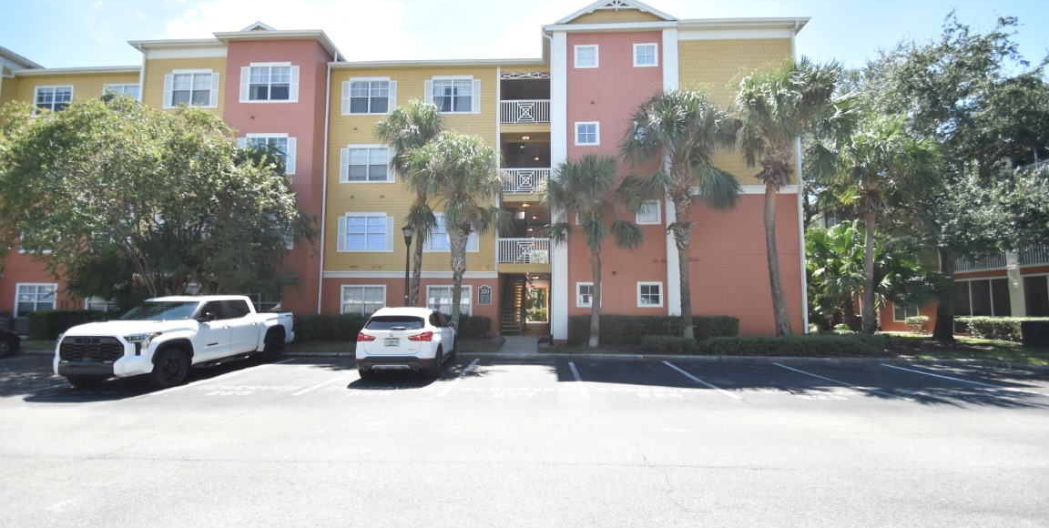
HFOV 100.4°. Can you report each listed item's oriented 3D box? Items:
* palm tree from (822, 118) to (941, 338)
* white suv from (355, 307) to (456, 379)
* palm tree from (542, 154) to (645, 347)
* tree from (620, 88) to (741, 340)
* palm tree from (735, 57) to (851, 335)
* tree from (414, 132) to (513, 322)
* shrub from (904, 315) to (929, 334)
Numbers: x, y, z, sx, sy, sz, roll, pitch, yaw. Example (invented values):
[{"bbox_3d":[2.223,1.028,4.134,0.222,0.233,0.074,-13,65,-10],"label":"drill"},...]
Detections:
[{"bbox_3d":[13.175,-1.368,16.062,3.470,8.610,3.360,0,-5,0],"label":"palm tree"},{"bbox_3d":[-2.986,1.989,11.722,1.900,1.600,4.450,0,-5,-3],"label":"white suv"},{"bbox_3d":[2.445,-0.550,15.394,3.700,6.850,3.590,0,-5,0],"label":"palm tree"},{"bbox_3d":[5.586,-1.746,15.390,4.100,9.240,3.980,0,-5,0],"label":"tree"},{"bbox_3d":[9.585,-2.305,15.334,3.500,10.350,3.400,0,-5,0],"label":"palm tree"},{"bbox_3d":[-2.350,-1.022,16.033,3.650,7.890,3.540,0,-5,0],"label":"tree"},{"bbox_3d":[18.332,2.855,20.438,0.940,0.890,0.910,0,-5,0],"label":"shrub"}]

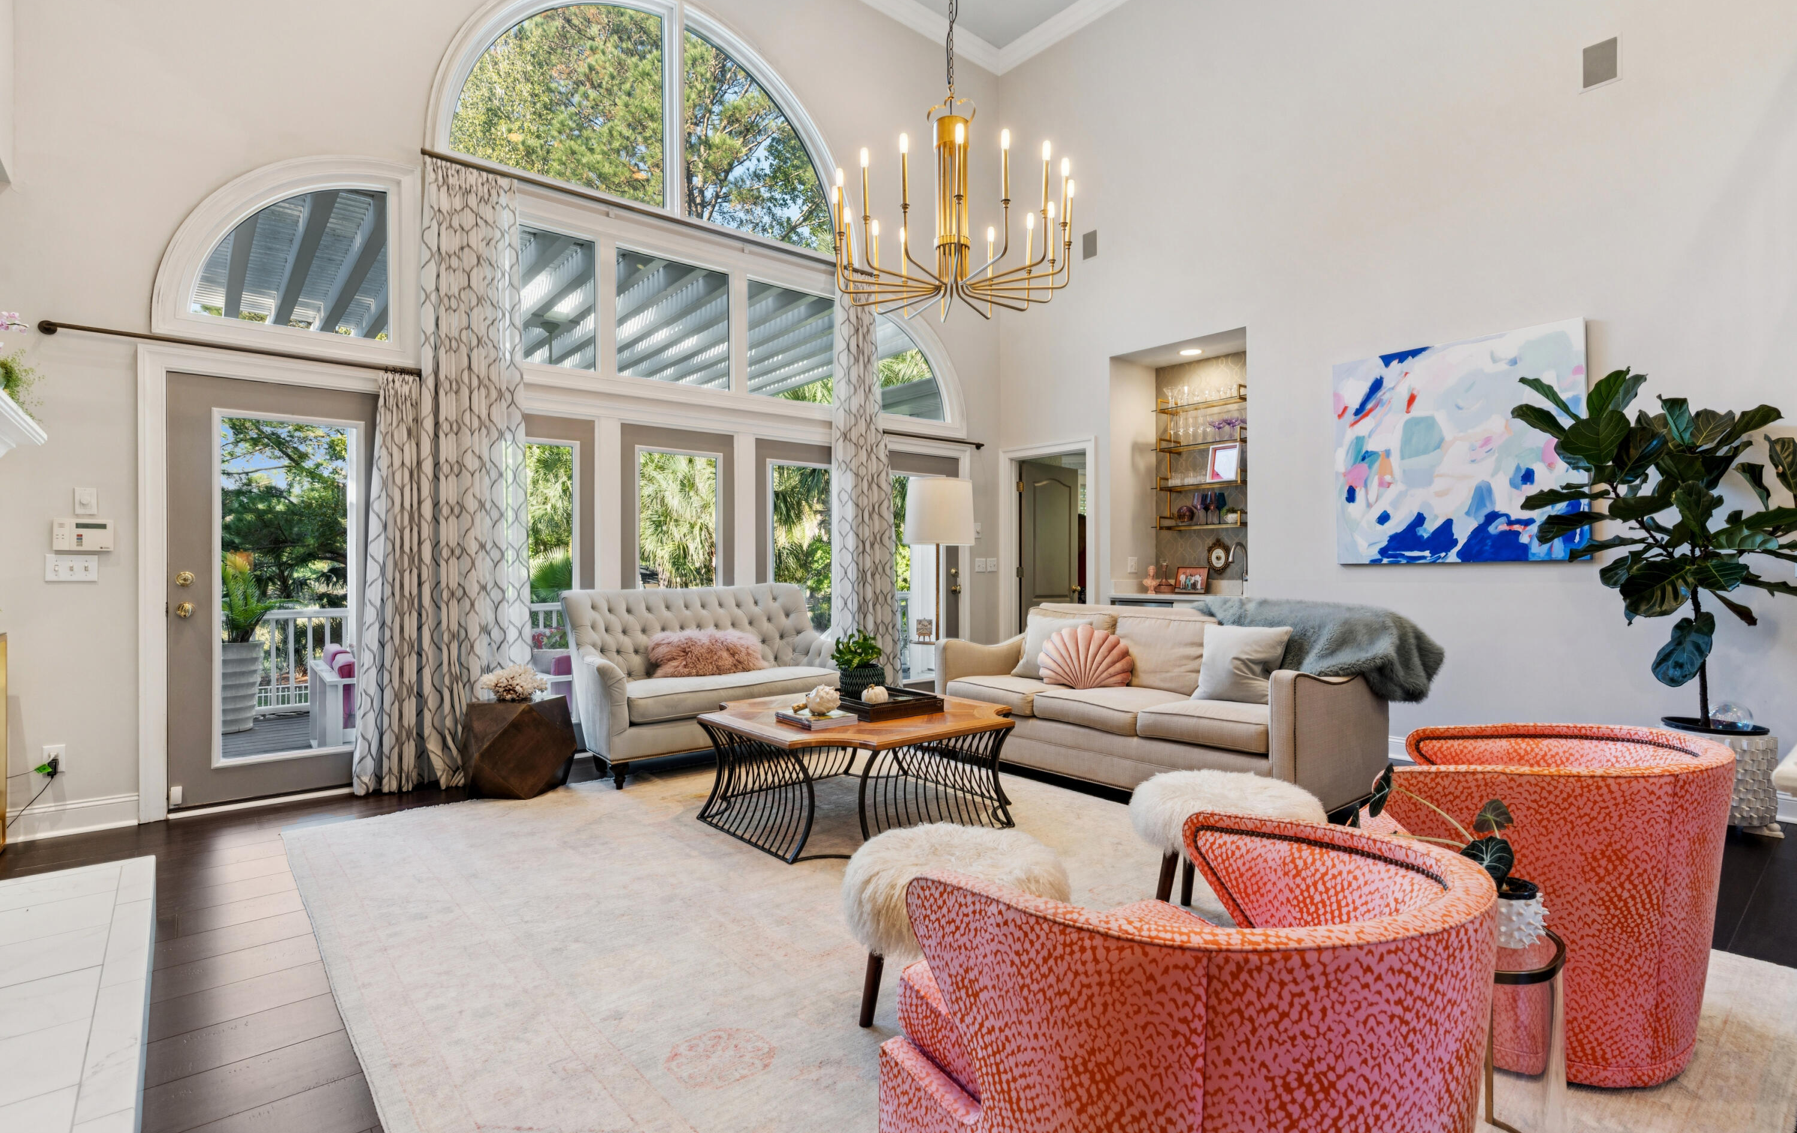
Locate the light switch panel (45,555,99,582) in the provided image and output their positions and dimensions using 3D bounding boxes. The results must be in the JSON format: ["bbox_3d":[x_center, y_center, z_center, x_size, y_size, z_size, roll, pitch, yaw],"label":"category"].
[{"bbox_3d":[-3.557,0.009,3.652,0.162,0.115,0.012,0,0,-40],"label":"light switch panel"}]

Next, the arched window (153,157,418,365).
[{"bbox_3d":[-2.946,-1.605,4.162,1.070,1.080,0.100,0,0,-40],"label":"arched window"}]

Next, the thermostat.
[{"bbox_3d":[-3.528,-0.134,3.675,0.190,0.133,0.035,0,0,-40],"label":"thermostat"}]

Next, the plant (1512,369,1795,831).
[{"bbox_3d":[3.464,0.135,3.724,0.950,2.000,1.200,0,0,-40],"label":"plant"}]

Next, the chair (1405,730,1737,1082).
[{"bbox_3d":[1.620,0.780,2.205,0.810,0.710,0.750,0,0,36],"label":"chair"}]

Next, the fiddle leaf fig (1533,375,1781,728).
[{"bbox_3d":[3.386,-0.067,3.817,0.800,1.570,0.970,0,0,-40],"label":"fiddle leaf fig"}]

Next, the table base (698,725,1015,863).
[{"bbox_3d":[-0.190,0.927,3.929,1.210,0.415,1.250,0,0,-40],"label":"table base"}]

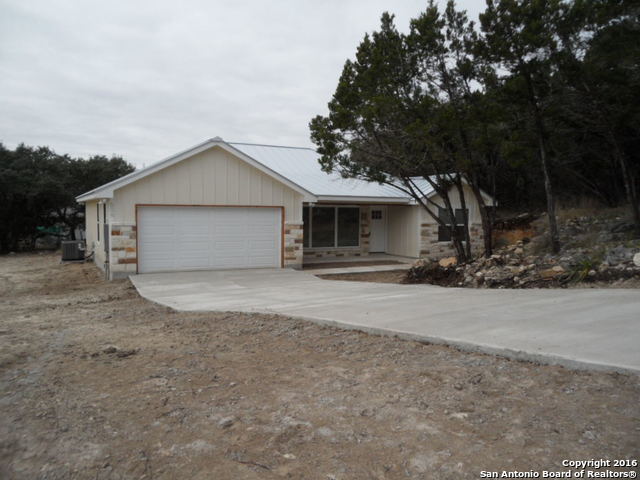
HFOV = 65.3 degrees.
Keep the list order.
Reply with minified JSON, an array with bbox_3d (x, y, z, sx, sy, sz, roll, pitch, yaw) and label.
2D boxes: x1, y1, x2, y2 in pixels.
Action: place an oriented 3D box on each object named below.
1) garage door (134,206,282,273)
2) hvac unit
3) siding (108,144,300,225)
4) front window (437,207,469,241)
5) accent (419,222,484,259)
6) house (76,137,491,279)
[{"bbox_3d":[-3.527,-0.036,16.720,4.880,2.130,0.100,-1,2,-28],"label":"garage door"},{"bbox_3d":[-10.789,0.464,21.865,0.780,0.900,0.800,-1,2,-28],"label":"hvac unit"},{"bbox_3d":[-3.475,-1.820,16.653,6.490,2.660,0.150,-1,2,-28],"label":"siding"},{"bbox_3d":[6.395,-0.711,23.929,1.960,1.580,0.120,-1,2,-28],"label":"front window"},{"bbox_3d":[6.393,0.024,23.939,4.100,1.590,0.200,-1,2,-28],"label":"accent"},{"bbox_3d":[-1.331,-1.843,24.171,18.150,5.450,12.150,-1,2,-28],"label":"house"}]

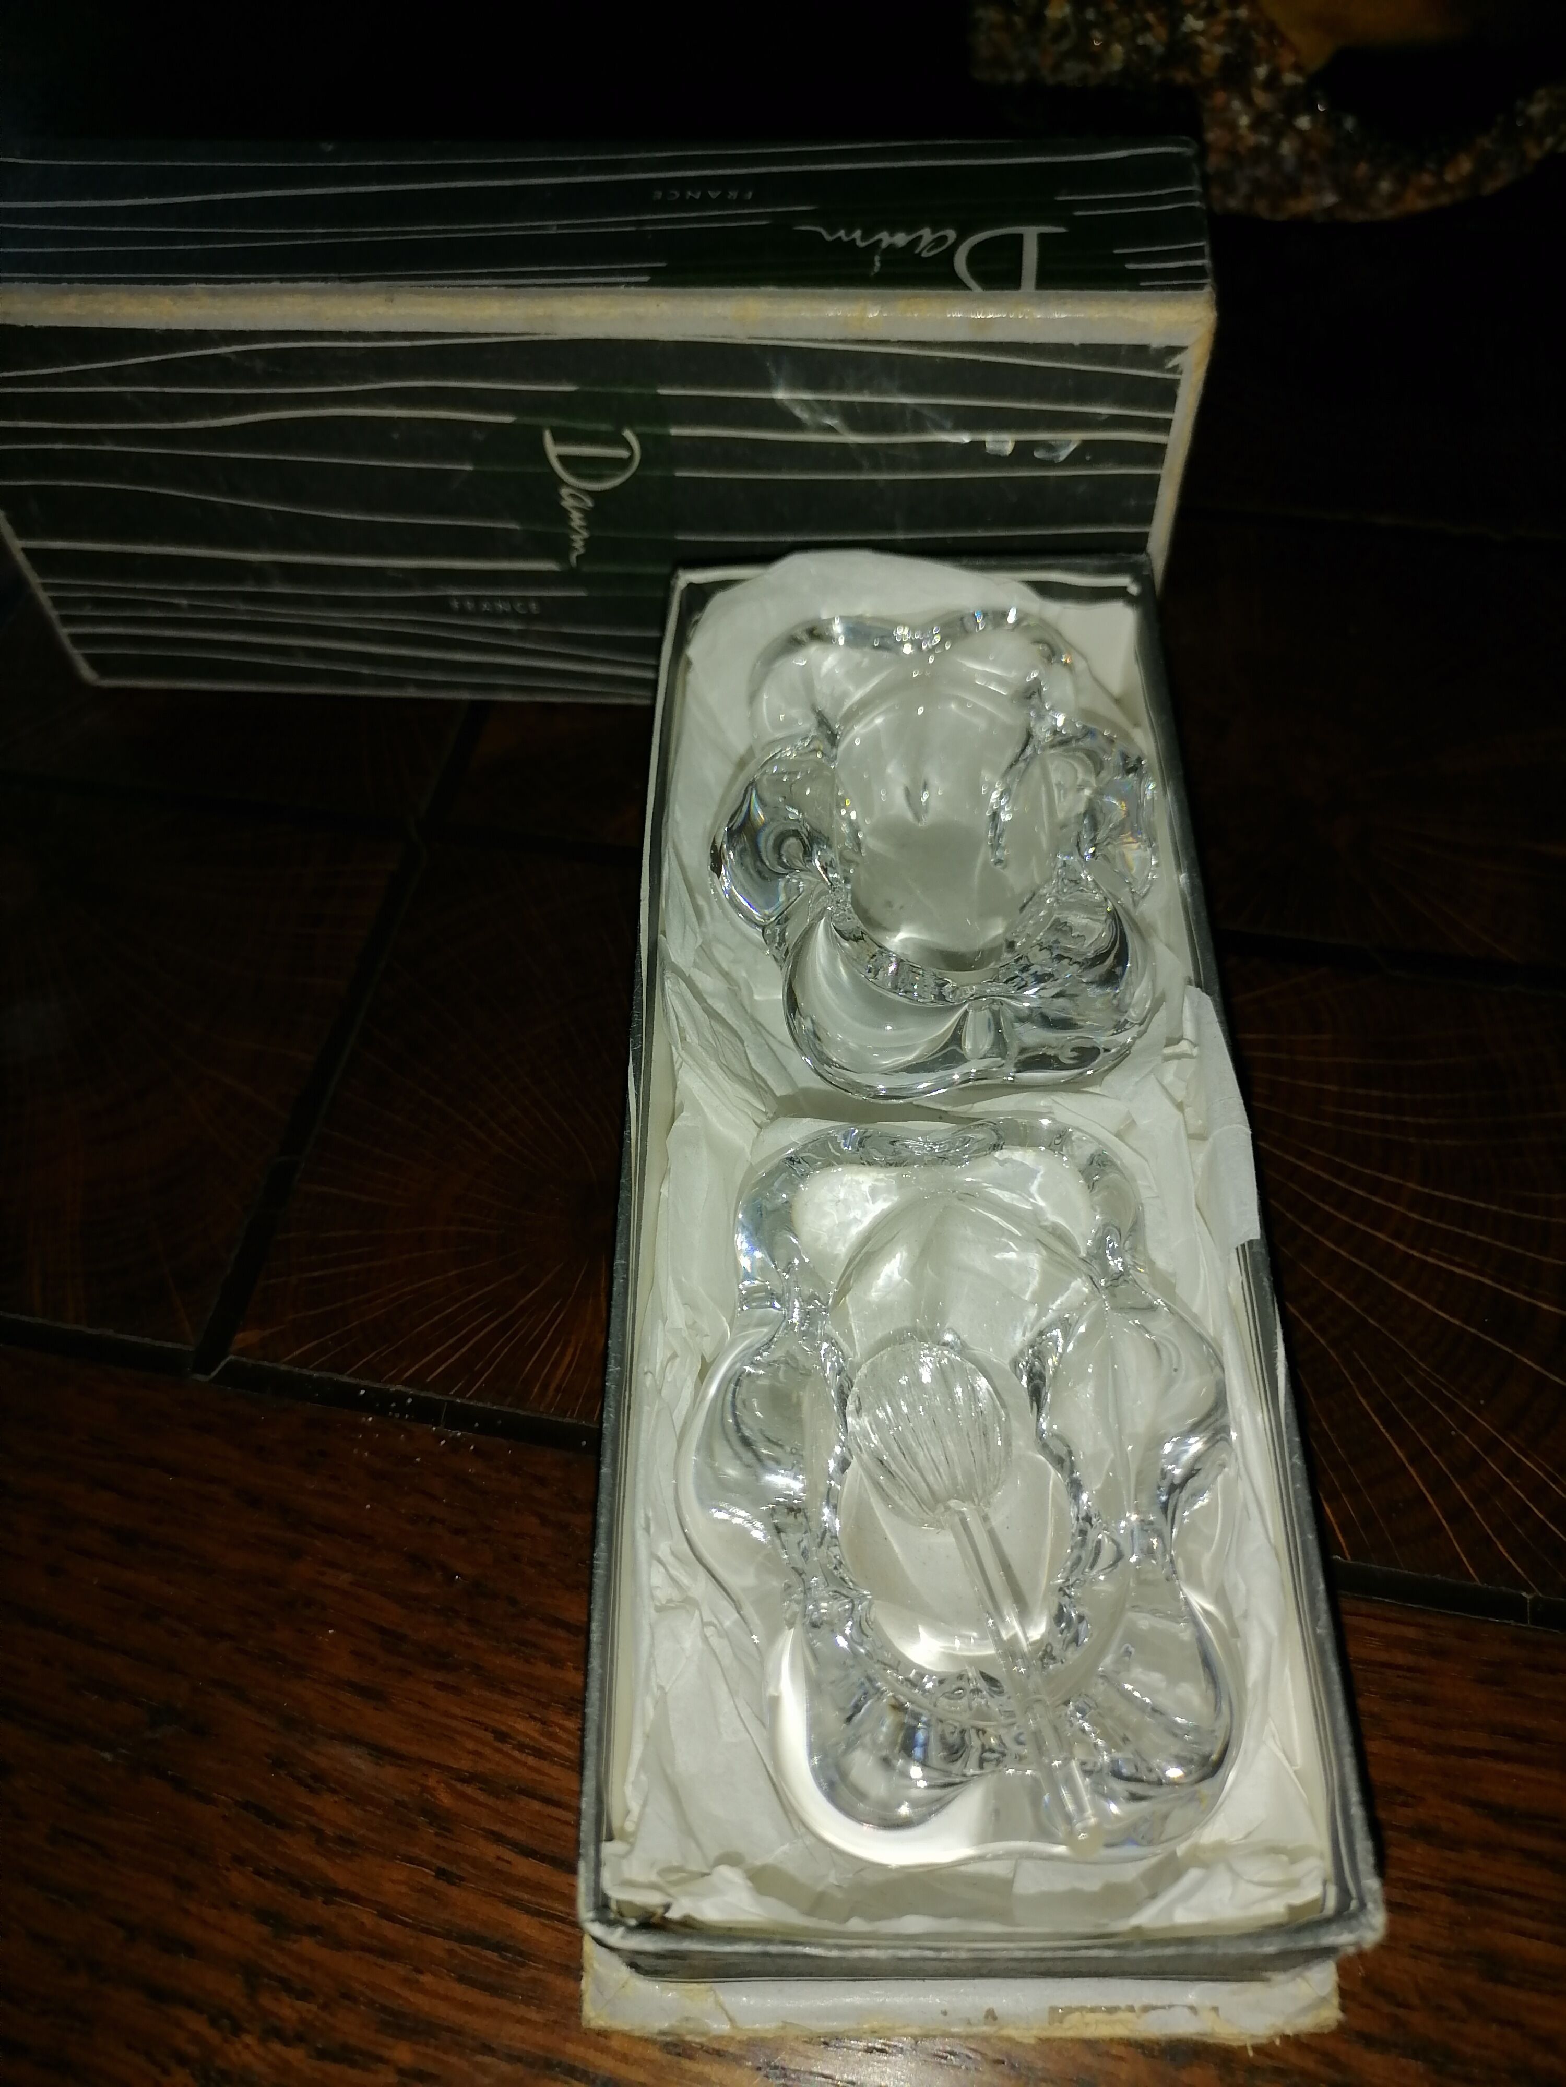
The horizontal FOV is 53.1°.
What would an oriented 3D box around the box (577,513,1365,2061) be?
[{"bbox_3d":[0.022,0.018,0.238,0.089,0.051,0.218,-1,58,2],"label":"box"}]

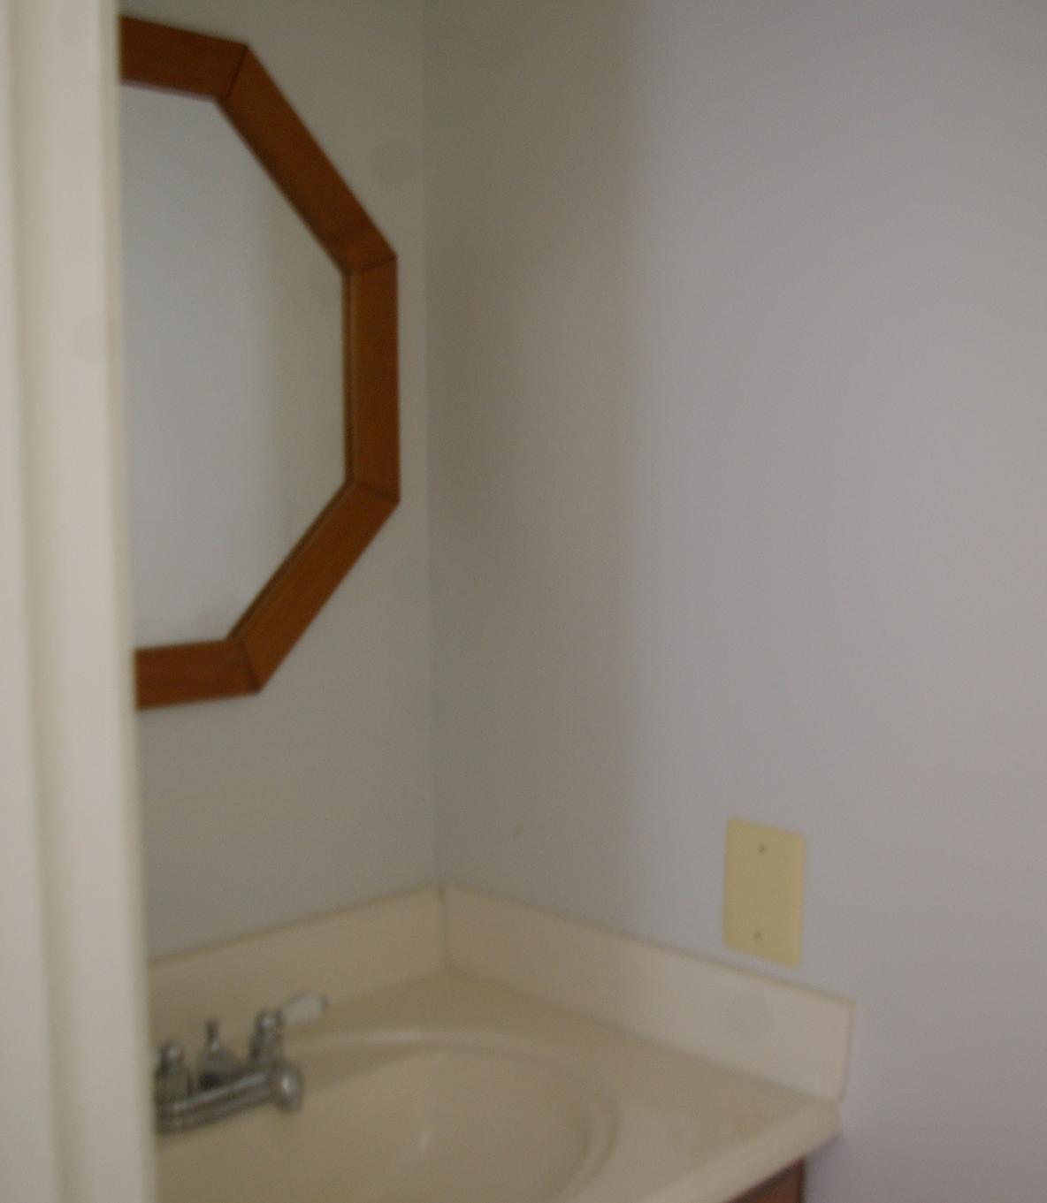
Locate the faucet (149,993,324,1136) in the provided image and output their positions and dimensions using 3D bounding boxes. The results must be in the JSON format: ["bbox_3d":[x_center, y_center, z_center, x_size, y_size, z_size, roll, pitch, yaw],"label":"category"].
[{"bbox_3d":[-0.245,0.422,1.223,0.150,0.067,0.236,3,5,45],"label":"faucet"}]

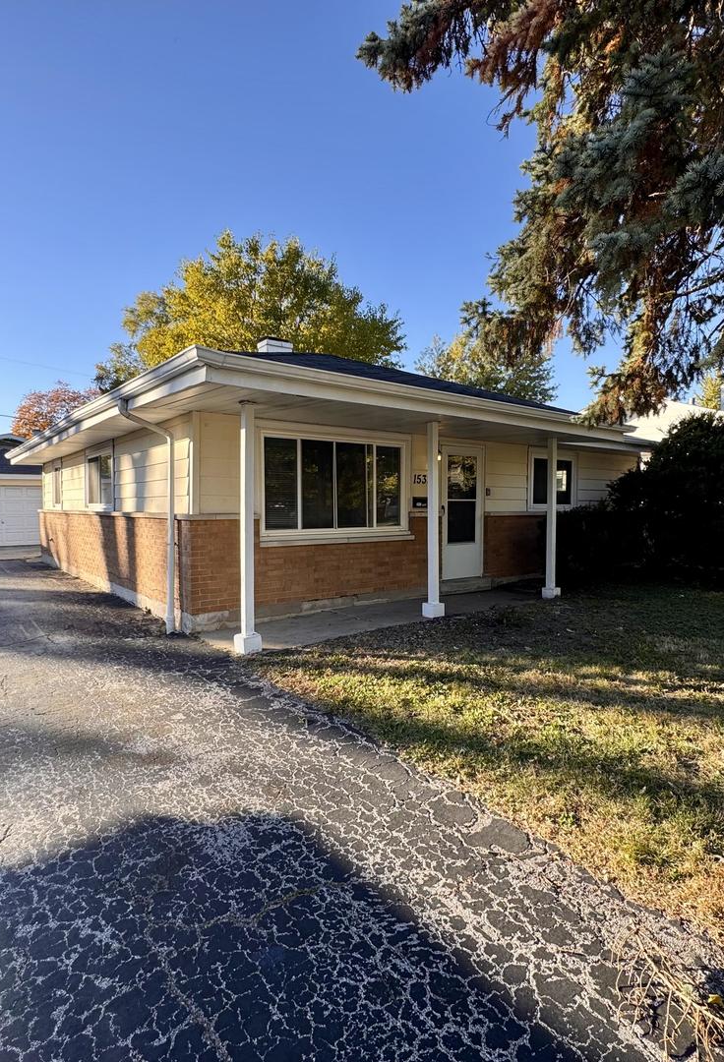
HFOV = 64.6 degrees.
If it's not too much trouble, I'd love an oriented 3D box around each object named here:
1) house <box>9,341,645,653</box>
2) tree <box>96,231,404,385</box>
[{"bbox_3d":[-1.251,-1.542,12.562,9.780,4.720,12.750,-2,3,-37],"label":"house"},{"bbox_3d":[-4.957,-6.631,25.687,13.600,13.762,13.600,-2,3,-37],"label":"tree"}]

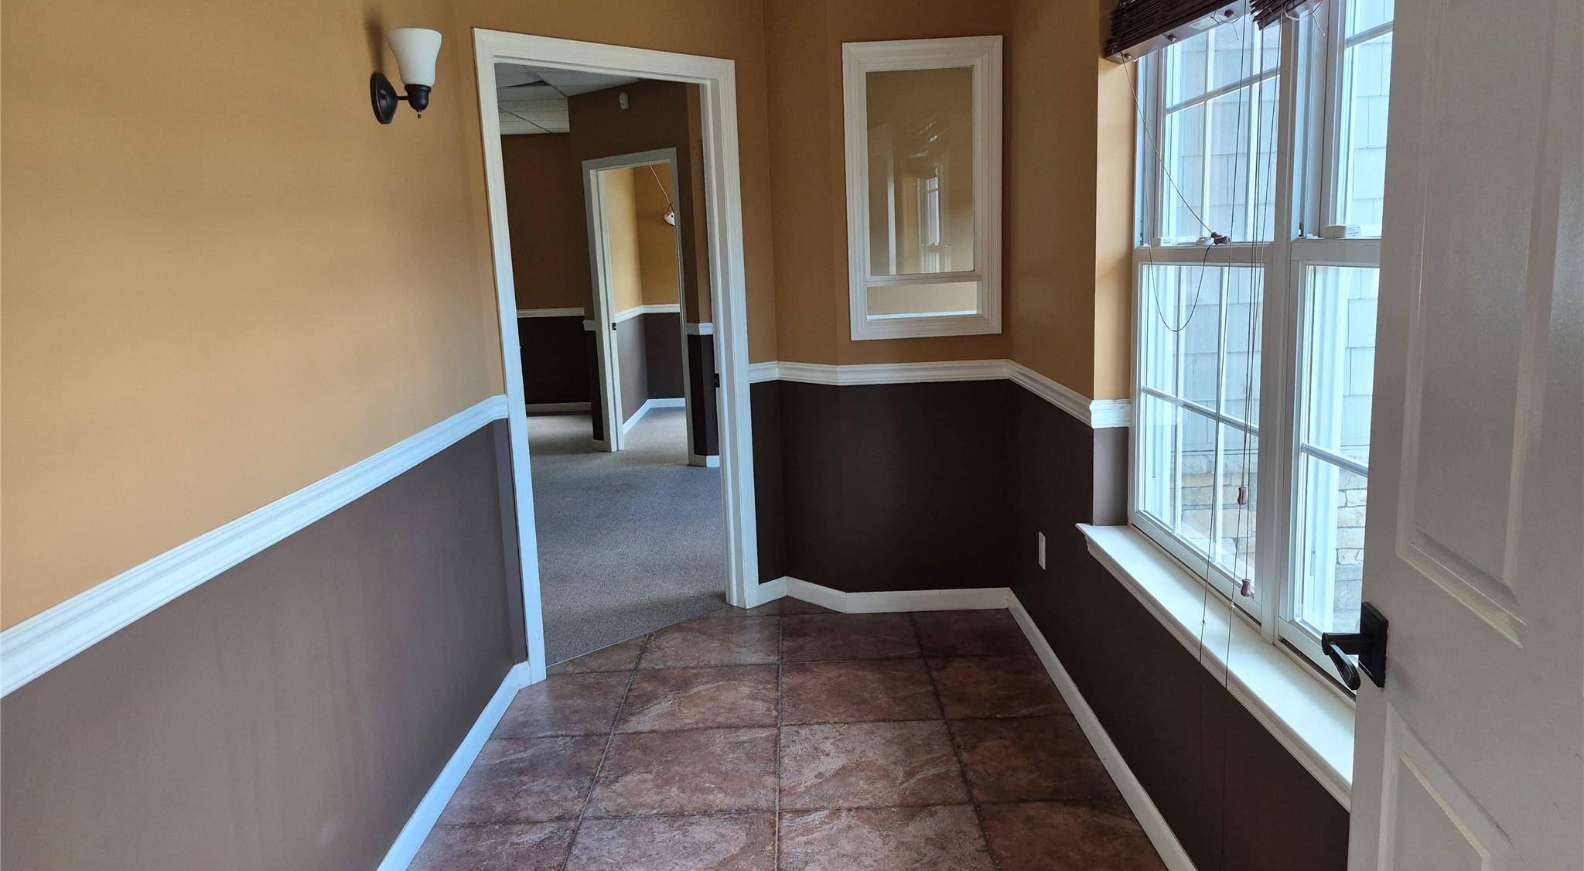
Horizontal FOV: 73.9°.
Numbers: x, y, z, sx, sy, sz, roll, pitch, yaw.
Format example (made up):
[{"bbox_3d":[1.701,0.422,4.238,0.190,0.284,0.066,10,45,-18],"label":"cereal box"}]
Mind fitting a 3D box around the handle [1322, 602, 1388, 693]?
[{"bbox_3d":[0.640,0.248,1.200,0.057,0.080,0.125,-1,10,10],"label":"handle"}]

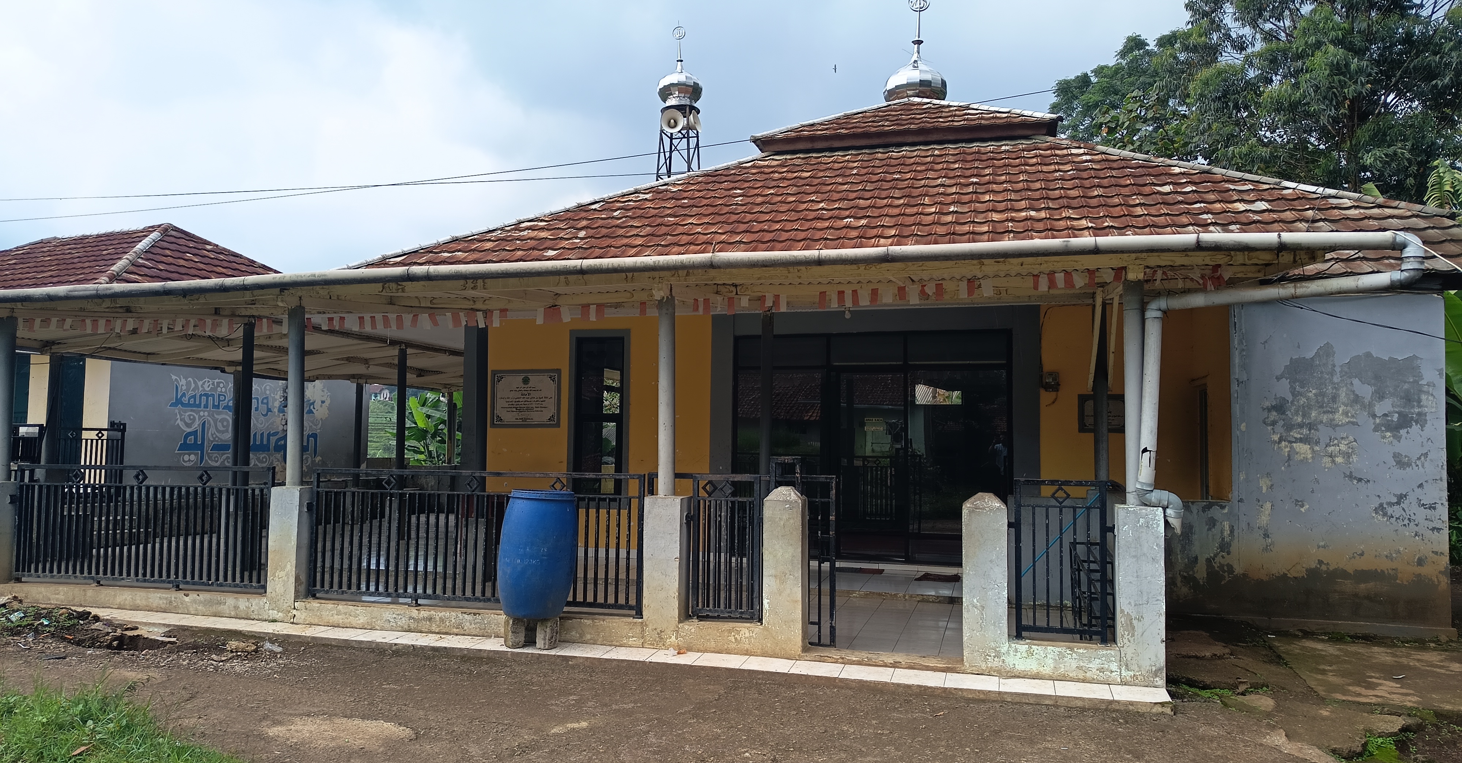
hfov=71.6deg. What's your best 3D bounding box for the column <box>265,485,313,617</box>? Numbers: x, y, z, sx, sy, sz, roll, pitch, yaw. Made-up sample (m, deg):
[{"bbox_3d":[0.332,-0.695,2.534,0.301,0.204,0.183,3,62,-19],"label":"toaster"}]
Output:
[{"bbox_3d":[-3.375,1.326,7.830,0.246,1.000,0.260,0,-3,15],"label":"column"}]

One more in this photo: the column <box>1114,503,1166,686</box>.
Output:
[{"bbox_3d":[2.529,1.313,6.276,0.259,1.083,0.260,0,-3,15],"label":"column"}]

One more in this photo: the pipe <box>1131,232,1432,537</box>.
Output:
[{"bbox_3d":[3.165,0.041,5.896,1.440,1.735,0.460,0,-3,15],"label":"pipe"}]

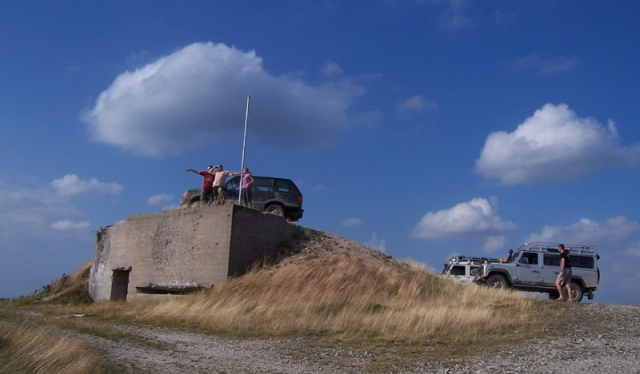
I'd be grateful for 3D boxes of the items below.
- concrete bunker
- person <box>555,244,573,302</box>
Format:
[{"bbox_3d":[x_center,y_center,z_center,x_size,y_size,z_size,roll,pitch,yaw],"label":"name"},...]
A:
[{"bbox_3d":[-4.389,3.374,25.713,7.700,3.700,6.200,-6,-14,36],"label":"concrete bunker"},{"bbox_3d":[7.905,2.780,19.700,0.620,1.850,0.480,-3,-13,23],"label":"person"}]

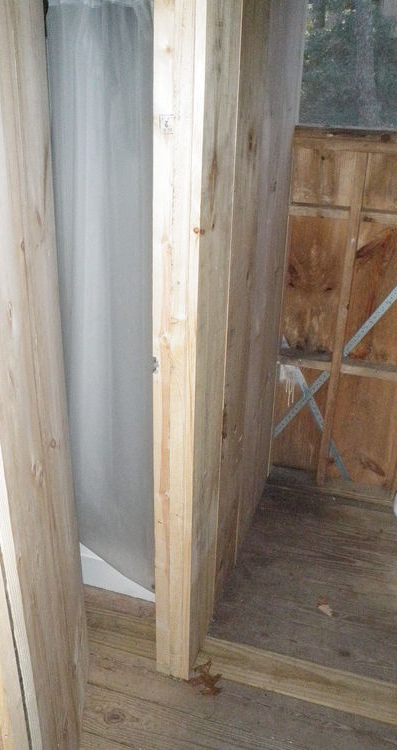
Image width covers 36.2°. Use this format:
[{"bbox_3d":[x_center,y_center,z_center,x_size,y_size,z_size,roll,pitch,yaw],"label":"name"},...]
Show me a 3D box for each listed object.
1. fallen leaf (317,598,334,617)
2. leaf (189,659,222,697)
[{"bbox_3d":[0.430,0.789,2.071,0.048,0.013,0.080,-4,24,-12],"label":"fallen leaf"},{"bbox_3d":[0.029,0.891,1.789,0.100,0.027,0.110,7,24,13],"label":"leaf"}]

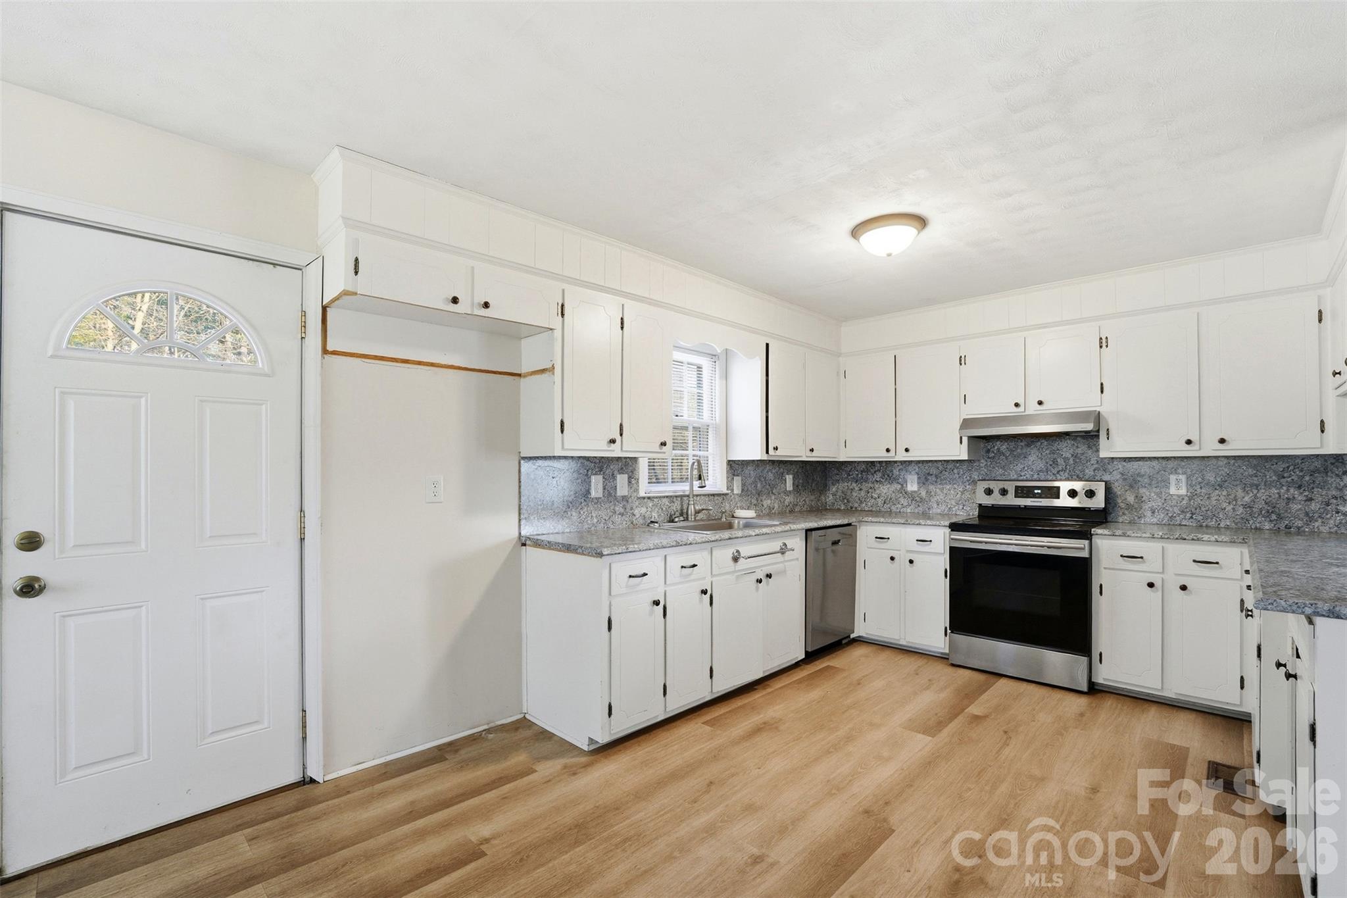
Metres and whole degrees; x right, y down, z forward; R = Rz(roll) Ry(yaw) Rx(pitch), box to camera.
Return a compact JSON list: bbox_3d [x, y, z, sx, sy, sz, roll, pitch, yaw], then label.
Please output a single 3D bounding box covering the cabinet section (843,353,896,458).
[{"bbox_3d":[1.628,-0.323,4.501,0.429,0.823,0.343,-1,-2,43],"label":"cabinet section"}]

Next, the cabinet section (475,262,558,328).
[{"bbox_3d":[-0.819,-0.669,2.653,0.430,0.214,0.343,1,-2,-44],"label":"cabinet section"}]

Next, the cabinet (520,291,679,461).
[{"bbox_3d":[-0.398,-0.374,3.145,0.326,0.841,0.815,-2,-3,45],"label":"cabinet"}]

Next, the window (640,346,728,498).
[{"bbox_3d":[0.074,-0.220,3.872,0.100,1.080,0.858,-2,-3,45],"label":"window"}]

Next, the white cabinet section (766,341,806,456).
[{"bbox_3d":[0.689,-0.335,4.101,0.476,0.821,0.343,1,-2,-44],"label":"white cabinet section"}]

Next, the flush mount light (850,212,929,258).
[{"bbox_3d":[1.046,-1.034,2.736,0.335,0.134,0.335,0,-2,0],"label":"flush mount light"}]

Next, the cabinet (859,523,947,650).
[{"bbox_3d":[1.825,0.966,4.158,0.633,0.862,0.650,-2,-3,45],"label":"cabinet"}]

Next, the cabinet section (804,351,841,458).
[{"bbox_3d":[1.043,-0.326,4.443,0.508,0.821,0.343,1,-2,-44],"label":"cabinet section"}]

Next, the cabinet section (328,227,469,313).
[{"bbox_3d":[-1.146,-0.680,2.337,0.469,0.219,0.343,1,-2,-44],"label":"cabinet section"}]

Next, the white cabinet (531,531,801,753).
[{"bbox_3d":[0.040,0.949,3.276,0.670,0.882,1.650,-2,-3,45],"label":"white cabinet"}]

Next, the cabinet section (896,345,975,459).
[{"bbox_3d":[1.968,-0.332,4.179,0.499,0.821,0.343,-1,-2,43],"label":"cabinet section"}]

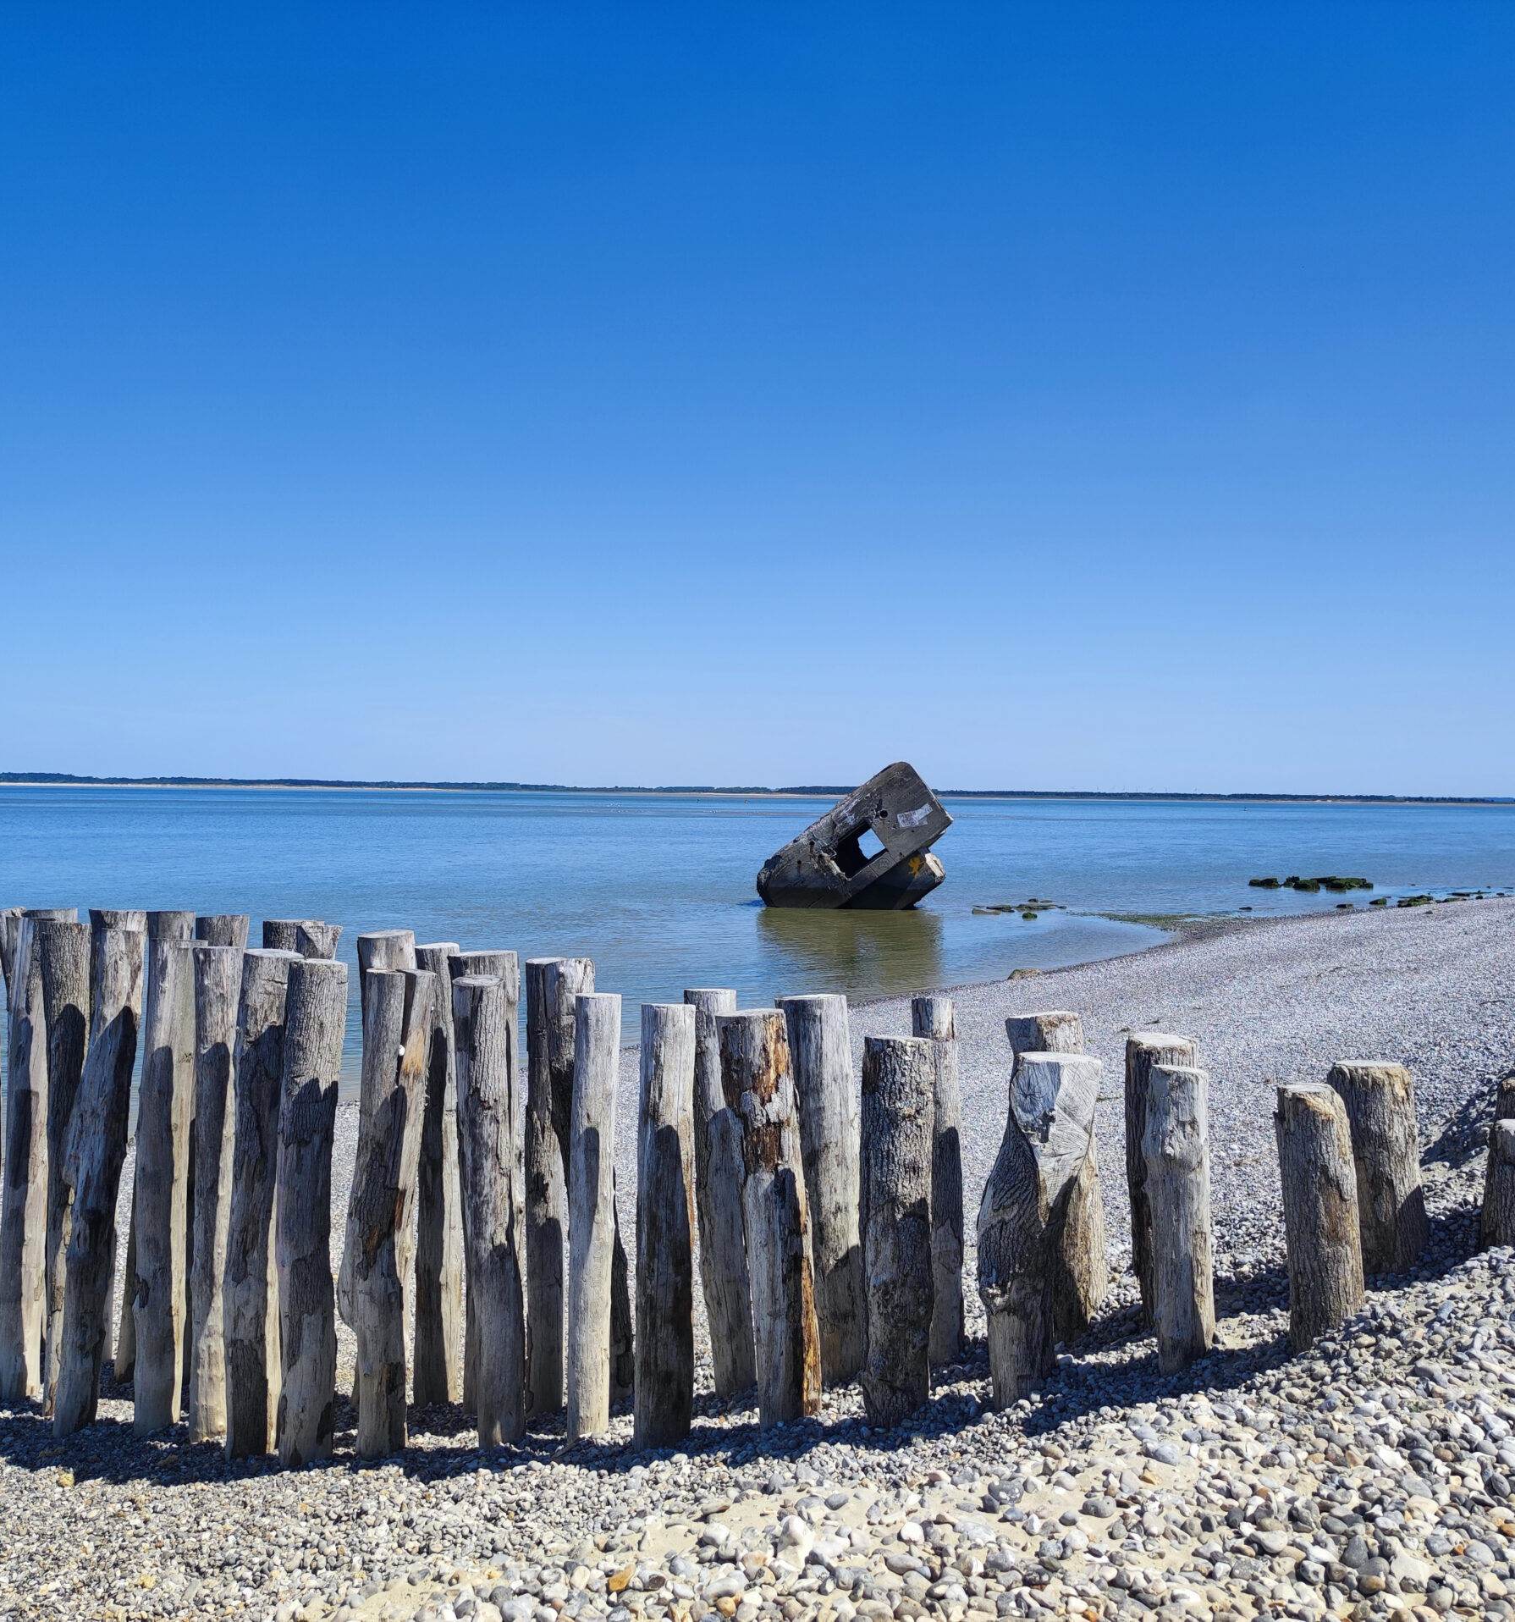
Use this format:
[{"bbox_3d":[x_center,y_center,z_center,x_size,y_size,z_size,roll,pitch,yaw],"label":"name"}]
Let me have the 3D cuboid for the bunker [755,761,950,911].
[{"bbox_3d":[4.520,2.120,65.500,8.000,4.700,6.000,-38,-1,6],"label":"bunker"}]

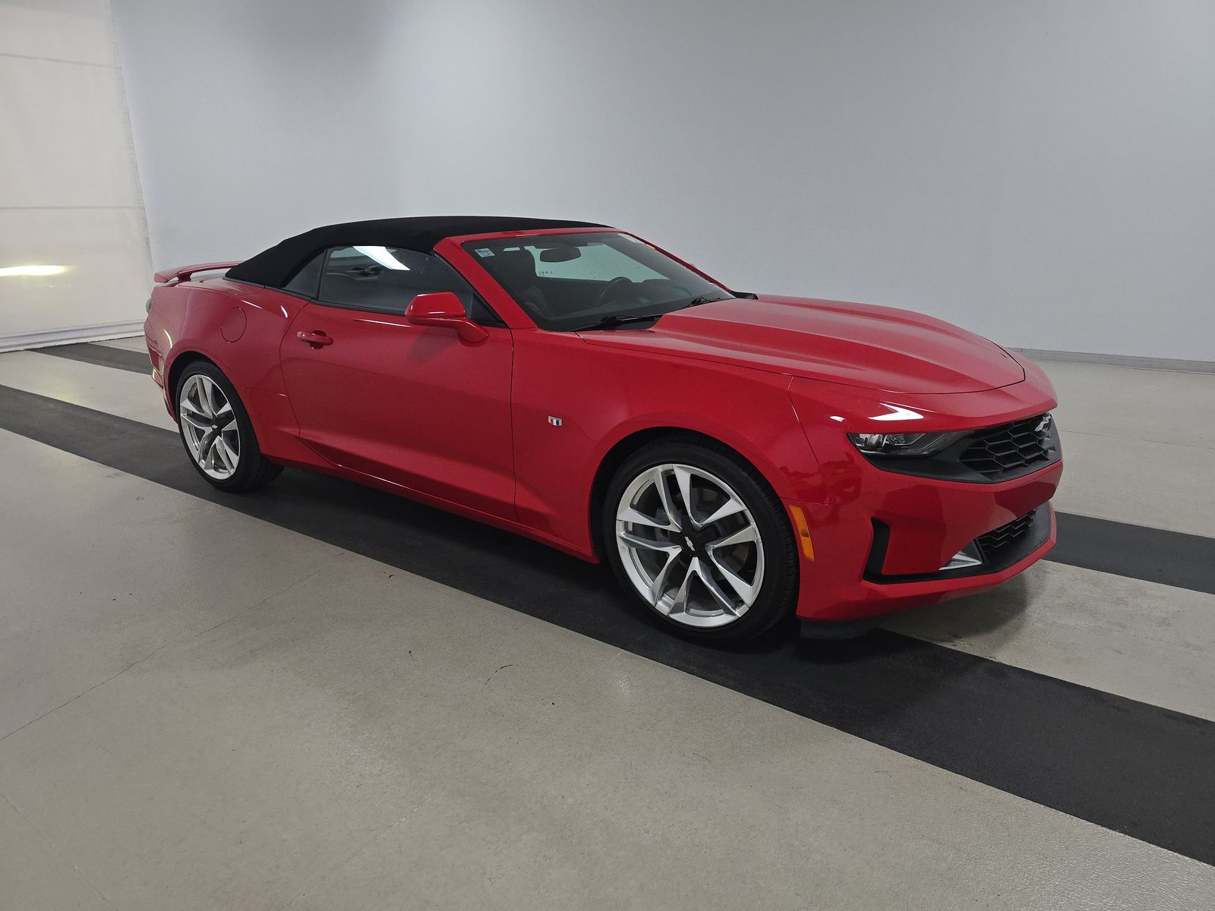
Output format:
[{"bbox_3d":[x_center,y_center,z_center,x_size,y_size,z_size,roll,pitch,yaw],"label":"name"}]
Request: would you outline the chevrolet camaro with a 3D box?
[{"bbox_3d":[-0.430,-0.474,4.015,4.784,1.345,1.920,11,21,33],"label":"chevrolet camaro"}]

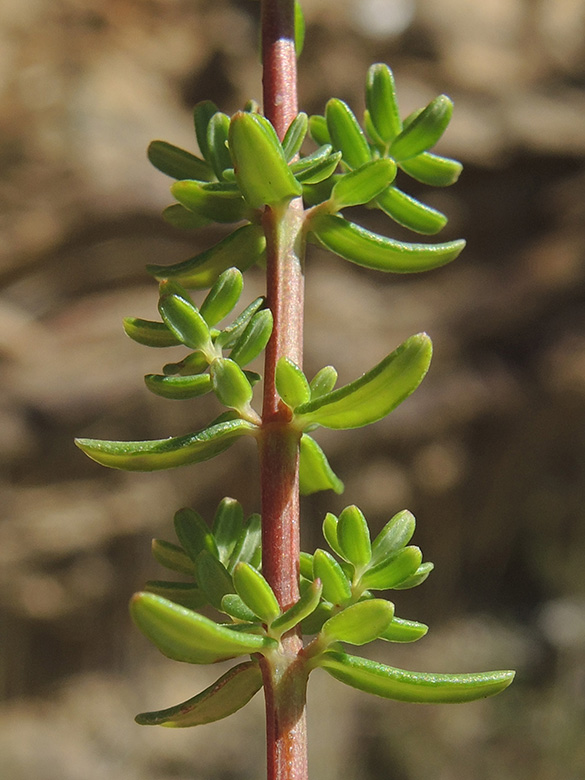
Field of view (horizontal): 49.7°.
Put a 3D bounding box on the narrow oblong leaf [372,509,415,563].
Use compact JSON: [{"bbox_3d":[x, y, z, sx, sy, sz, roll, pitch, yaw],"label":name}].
[{"bbox_3d":[0.048,0.071,0.306,0.012,0.028,0.006,38,-13,15],"label":"narrow oblong leaf"}]

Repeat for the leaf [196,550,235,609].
[{"bbox_3d":[-0.038,0.092,0.307,0.015,0.029,0.006,-22,6,-13],"label":"leaf"}]

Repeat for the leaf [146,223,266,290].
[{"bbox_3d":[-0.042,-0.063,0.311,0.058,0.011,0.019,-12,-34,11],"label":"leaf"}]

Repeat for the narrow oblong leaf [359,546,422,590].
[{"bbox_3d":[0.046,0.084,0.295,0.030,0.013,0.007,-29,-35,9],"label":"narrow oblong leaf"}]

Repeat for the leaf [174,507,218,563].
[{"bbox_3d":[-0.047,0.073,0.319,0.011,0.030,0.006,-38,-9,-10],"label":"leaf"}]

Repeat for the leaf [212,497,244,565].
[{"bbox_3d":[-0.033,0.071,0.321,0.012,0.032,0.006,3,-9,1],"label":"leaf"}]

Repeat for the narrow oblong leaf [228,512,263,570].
[{"bbox_3d":[-0.024,0.076,0.315,0.011,0.030,0.006,26,-12,2],"label":"narrow oblong leaf"}]

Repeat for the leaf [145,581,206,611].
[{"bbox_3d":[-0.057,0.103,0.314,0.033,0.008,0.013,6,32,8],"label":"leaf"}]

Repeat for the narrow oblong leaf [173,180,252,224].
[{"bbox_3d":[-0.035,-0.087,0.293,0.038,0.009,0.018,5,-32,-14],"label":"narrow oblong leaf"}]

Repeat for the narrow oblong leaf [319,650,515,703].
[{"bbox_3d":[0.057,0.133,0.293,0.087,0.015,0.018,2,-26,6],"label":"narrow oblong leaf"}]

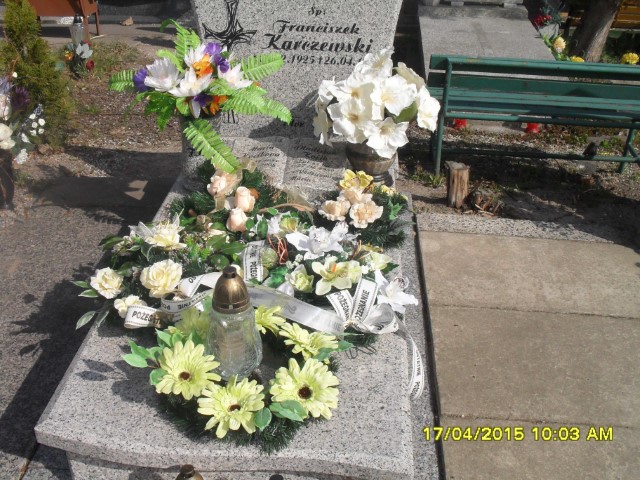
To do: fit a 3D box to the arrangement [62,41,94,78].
[{"bbox_3d":[-1.922,-1.441,5.150,0.260,0.275,0.240,-9,31,-18],"label":"arrangement"}]

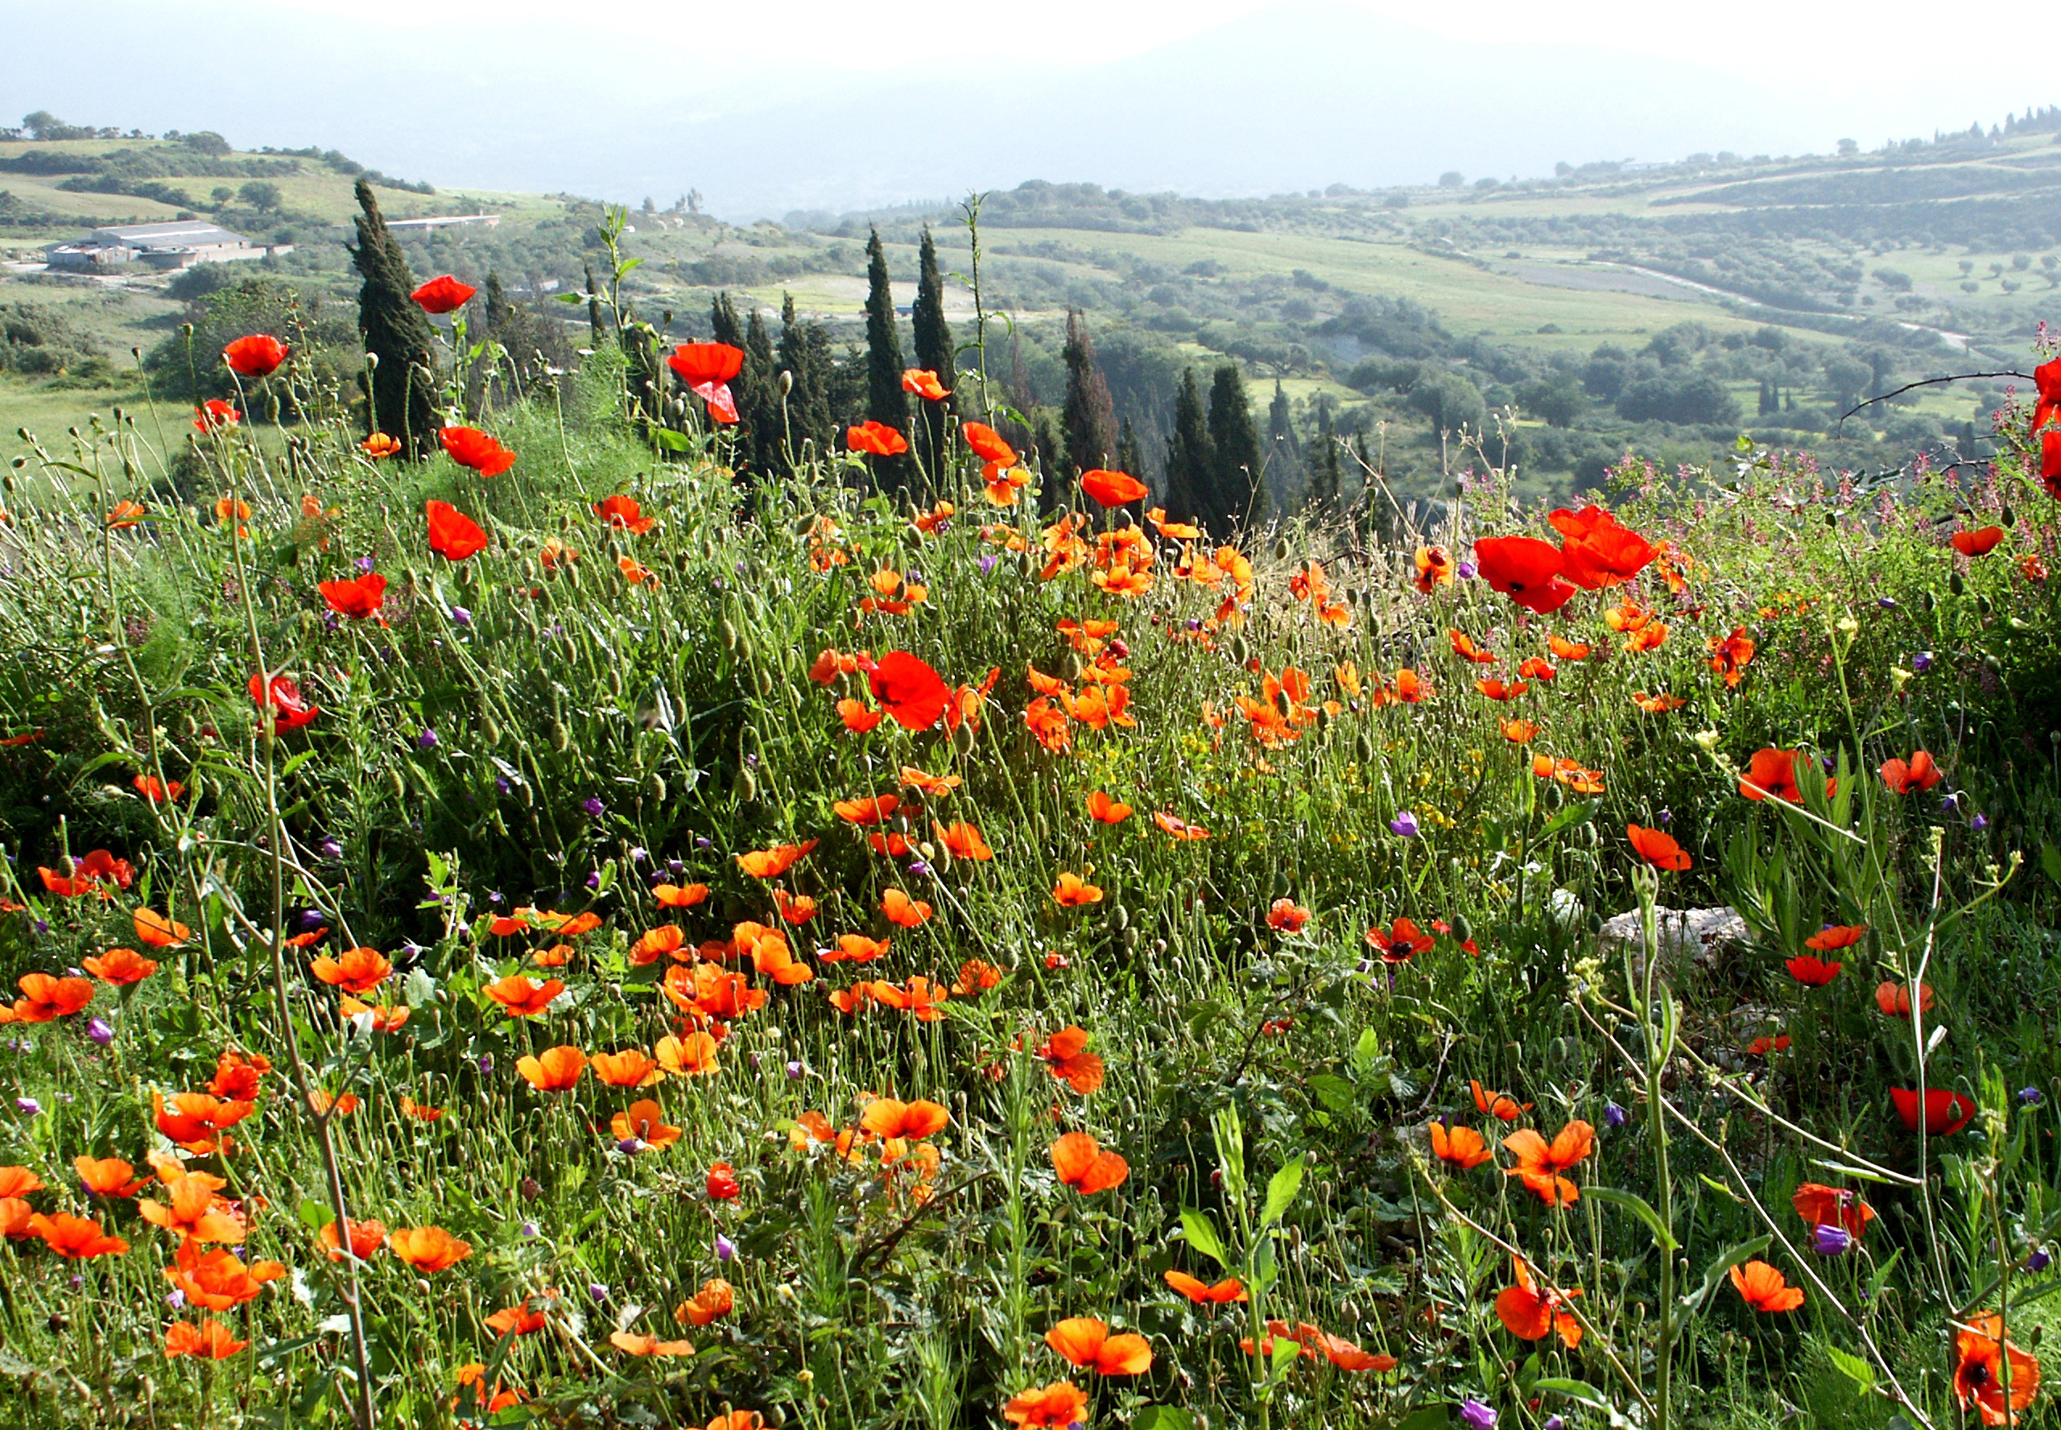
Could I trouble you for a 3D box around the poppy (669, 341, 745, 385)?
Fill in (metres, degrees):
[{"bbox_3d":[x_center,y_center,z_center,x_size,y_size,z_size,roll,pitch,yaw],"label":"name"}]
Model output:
[{"bbox_3d":[-0.334,-0.363,4.050,0.077,0.042,0.070,0,8,0],"label":"poppy"}]

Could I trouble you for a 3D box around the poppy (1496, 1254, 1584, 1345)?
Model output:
[{"bbox_3d":[0.356,0.408,2.750,0.062,0.042,0.062,14,37,0],"label":"poppy"}]

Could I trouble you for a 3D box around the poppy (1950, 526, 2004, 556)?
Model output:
[{"bbox_3d":[1.012,-0.185,4.200,0.057,0.032,0.053,0,8,0],"label":"poppy"}]

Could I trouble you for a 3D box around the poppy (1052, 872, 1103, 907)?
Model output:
[{"bbox_3d":[0.047,0.175,3.950,0.052,0.029,0.050,-3,13,0],"label":"poppy"}]

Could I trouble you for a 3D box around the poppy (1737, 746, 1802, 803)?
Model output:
[{"bbox_3d":[0.778,0.063,4.100,0.076,0.040,0.070,0,27,0],"label":"poppy"}]

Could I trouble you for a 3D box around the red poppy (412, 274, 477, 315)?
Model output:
[{"bbox_3d":[-0.656,-0.471,4.400,0.072,0.036,0.066,0,8,0],"label":"red poppy"}]

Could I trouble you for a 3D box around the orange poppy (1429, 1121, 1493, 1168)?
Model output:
[{"bbox_3d":[0.345,0.345,3.150,0.050,0.030,0.048,5,9,-1],"label":"orange poppy"}]

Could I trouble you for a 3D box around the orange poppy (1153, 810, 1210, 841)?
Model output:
[{"bbox_3d":[0.156,0.114,4.050,0.058,0.020,0.053,23,18,0],"label":"orange poppy"}]

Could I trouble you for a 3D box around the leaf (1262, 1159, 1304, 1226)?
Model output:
[{"bbox_3d":[0.158,0.298,2.450,0.019,0.050,0.013,30,7,-4],"label":"leaf"}]

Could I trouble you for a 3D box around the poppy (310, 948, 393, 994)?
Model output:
[{"bbox_3d":[-0.554,0.208,3.200,0.064,0.032,0.060,-3,13,0],"label":"poppy"}]

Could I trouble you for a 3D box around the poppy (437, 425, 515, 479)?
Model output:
[{"bbox_3d":[-0.549,-0.261,3.900,0.077,0.037,0.072,18,8,-3],"label":"poppy"}]

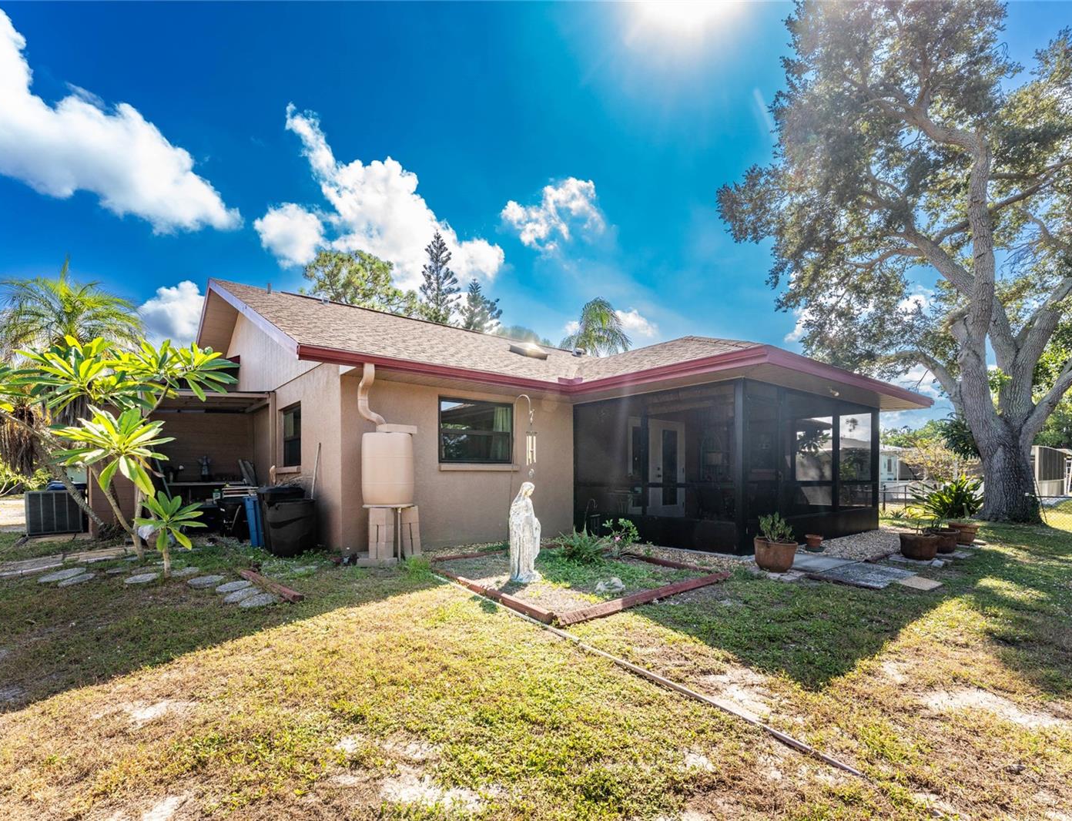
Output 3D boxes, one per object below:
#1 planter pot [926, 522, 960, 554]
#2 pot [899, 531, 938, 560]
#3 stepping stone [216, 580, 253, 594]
[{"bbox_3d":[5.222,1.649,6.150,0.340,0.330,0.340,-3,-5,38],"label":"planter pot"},{"bbox_3d":[4.883,1.737,6.120,0.390,0.310,0.390,5,-8,-36],"label":"pot"},{"bbox_3d":[-2.898,1.700,4.600,0.320,0.050,0.320,0,-3,0],"label":"stepping stone"}]

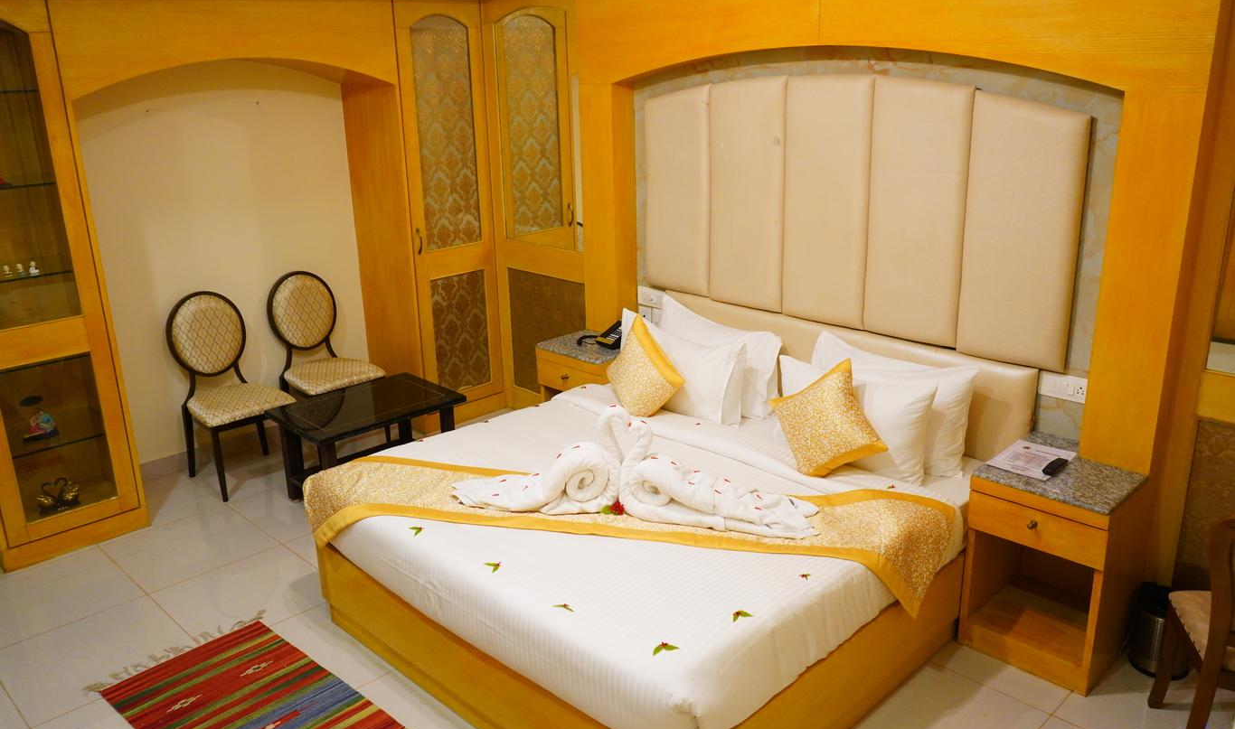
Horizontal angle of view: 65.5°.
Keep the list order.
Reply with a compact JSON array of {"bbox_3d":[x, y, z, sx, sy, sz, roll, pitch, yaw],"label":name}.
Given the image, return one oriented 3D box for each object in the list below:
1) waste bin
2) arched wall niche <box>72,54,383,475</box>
[{"bbox_3d":[1.902,0.927,3.340,0.190,0.270,0.190,-17,23,-42],"label":"waste bin"},{"bbox_3d":[-1.874,-0.466,4.995,1.575,2.140,0.473,-17,23,-42],"label":"arched wall niche"}]

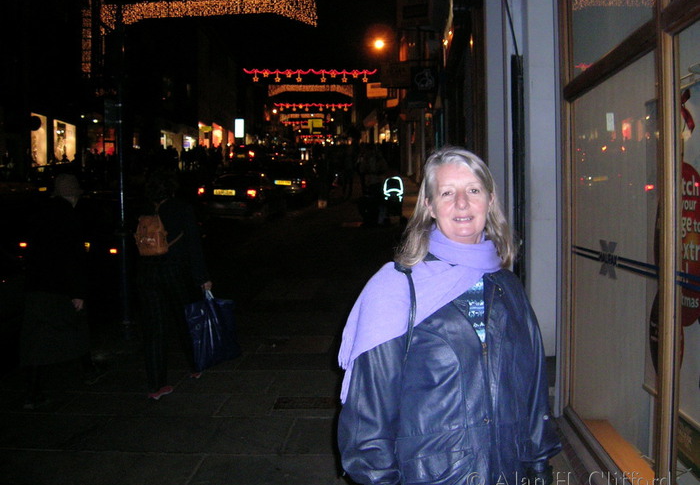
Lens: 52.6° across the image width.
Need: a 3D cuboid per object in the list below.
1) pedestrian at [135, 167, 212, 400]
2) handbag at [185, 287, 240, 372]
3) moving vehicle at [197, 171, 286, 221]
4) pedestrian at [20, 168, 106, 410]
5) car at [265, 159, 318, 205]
[{"bbox_3d":[-1.279,0.250,5.077,0.480,1.610,0.500,1,3,27],"label":"pedestrian"},{"bbox_3d":[-0.971,0.622,5.000,0.160,0.500,0.410,2,4,45],"label":"handbag"},{"bbox_3d":[-2.851,-1.342,18.904,1.660,1.420,4.050,0,7,3],"label":"moving vehicle"},{"bbox_3d":[-2.066,0.282,5.057,0.480,1.600,0.500,0,3,20],"label":"pedestrian"},{"bbox_3d":[-1.954,-1.924,23.605,1.680,1.430,4.100,-1,7,1],"label":"car"}]

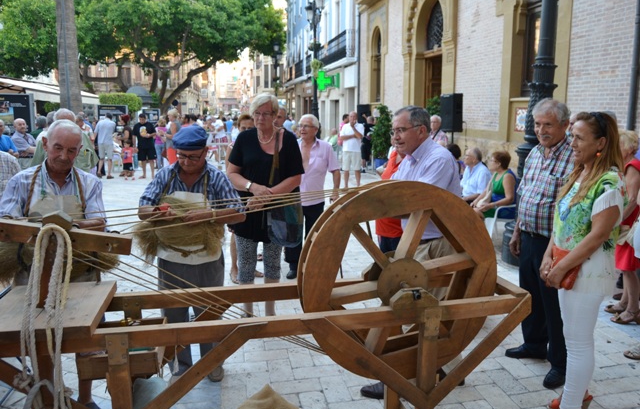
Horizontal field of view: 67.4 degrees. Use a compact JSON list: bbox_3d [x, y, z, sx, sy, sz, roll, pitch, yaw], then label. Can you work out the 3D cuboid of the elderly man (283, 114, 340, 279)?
[{"bbox_3d":[-0.084,-0.068,4.749,0.520,1.626,0.360,5,11,26],"label":"elderly man"}]

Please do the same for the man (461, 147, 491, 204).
[{"bbox_3d":[1.953,-0.126,6.271,0.800,1.218,0.550,-6,12,-31],"label":"man"}]

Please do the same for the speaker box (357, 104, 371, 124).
[{"bbox_3d":[1.334,-2.670,14.558,0.430,0.680,0.400,6,11,29],"label":"speaker box"}]

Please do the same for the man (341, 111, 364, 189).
[{"bbox_3d":[0.680,-1.020,9.850,0.500,1.720,0.360,1,10,5],"label":"man"}]

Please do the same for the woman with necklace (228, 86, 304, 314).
[{"bbox_3d":[-0.417,0.054,3.670,0.540,1.755,0.420,0,10,0],"label":"woman with necklace"}]

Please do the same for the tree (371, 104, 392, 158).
[{"bbox_3d":[1.775,-2.075,13.854,0.620,1.590,0.620,1,11,7],"label":"tree"}]

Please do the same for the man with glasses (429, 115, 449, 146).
[{"bbox_3d":[1.919,-0.628,7.909,0.500,1.648,0.340,6,11,29],"label":"man with glasses"}]

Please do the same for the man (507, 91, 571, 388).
[{"bbox_3d":[1.437,0.226,3.073,0.330,1.735,0.500,-9,14,-41],"label":"man"}]

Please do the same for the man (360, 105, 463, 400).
[{"bbox_3d":[0.539,0.278,2.889,0.520,1.700,0.490,-3,11,-15],"label":"man"}]

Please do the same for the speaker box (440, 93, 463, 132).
[{"bbox_3d":[2.354,-1.647,8.594,0.340,0.685,0.380,-6,12,-31],"label":"speaker box"}]

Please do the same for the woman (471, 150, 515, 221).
[{"bbox_3d":[2.075,-0.017,5.743,0.640,1.240,0.490,-2,11,-13],"label":"woman"}]

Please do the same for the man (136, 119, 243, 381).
[{"bbox_3d":[-0.741,0.307,2.835,0.580,1.543,0.460,-1,10,-7],"label":"man"}]

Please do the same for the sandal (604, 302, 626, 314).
[{"bbox_3d":[2.539,0.868,4.097,0.250,0.100,0.090,3,11,14],"label":"sandal"}]

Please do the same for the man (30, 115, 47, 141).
[{"bbox_3d":[-4.870,-0.715,8.411,0.500,1.640,0.320,-7,12,-32],"label":"man"}]

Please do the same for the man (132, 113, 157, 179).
[{"bbox_3d":[-4.646,-1.551,12.781,0.580,1.690,0.360,-1,11,-3],"label":"man"}]

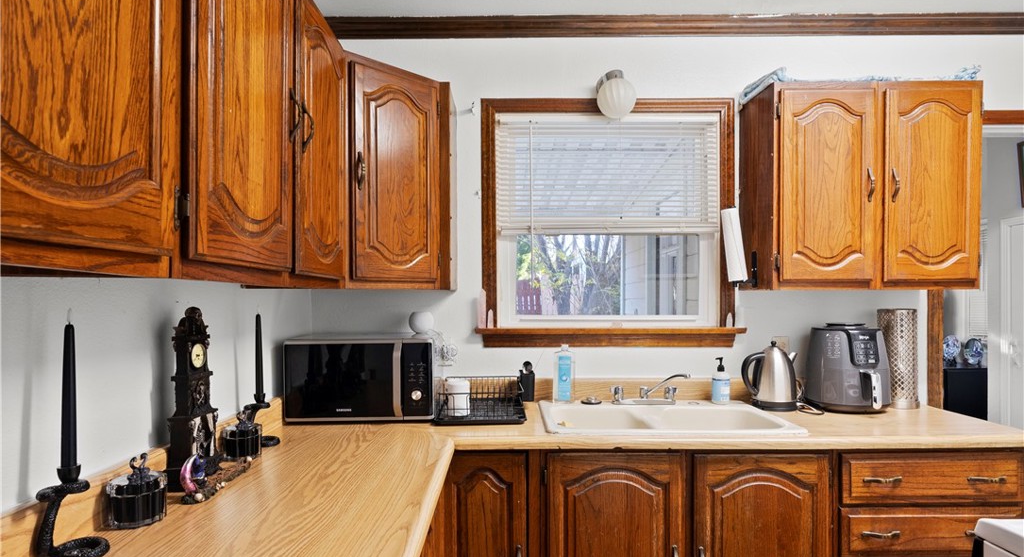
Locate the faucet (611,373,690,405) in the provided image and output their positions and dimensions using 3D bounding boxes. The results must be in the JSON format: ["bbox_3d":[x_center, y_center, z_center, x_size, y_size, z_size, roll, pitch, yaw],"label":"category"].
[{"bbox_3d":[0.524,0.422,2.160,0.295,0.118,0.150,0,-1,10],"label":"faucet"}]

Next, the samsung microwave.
[{"bbox_3d":[-0.535,0.362,2.175,0.516,0.297,0.400,0,-1,-3],"label":"samsung microwave"}]

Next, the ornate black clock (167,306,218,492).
[{"bbox_3d":[-0.743,0.274,1.335,0.068,0.413,0.110,0,-1,2],"label":"ornate black clock"}]

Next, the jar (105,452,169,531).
[{"bbox_3d":[-0.721,0.403,1.105,0.095,0.121,0.110,0,-1,0],"label":"jar"}]

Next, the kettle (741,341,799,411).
[{"bbox_3d":[1.000,0.371,2.210,0.215,0.248,0.165,0,-1,0],"label":"kettle"}]

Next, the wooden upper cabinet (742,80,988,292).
[{"bbox_3d":[1.335,-0.336,2.225,0.755,0.757,0.330,0,-1,0],"label":"wooden upper cabinet"}]

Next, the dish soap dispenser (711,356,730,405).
[{"bbox_3d":[0.812,0.389,2.210,0.071,0.182,0.064,0,-1,-23],"label":"dish soap dispenser"}]

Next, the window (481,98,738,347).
[{"bbox_3d":[0.413,-0.237,2.420,1.090,1.060,0.110,0,-1,-1],"label":"window"}]

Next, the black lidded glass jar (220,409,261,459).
[{"bbox_3d":[-0.732,0.421,1.552,0.097,0.126,0.097,0,-1,-1],"label":"black lidded glass jar"}]

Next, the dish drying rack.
[{"bbox_3d":[-0.116,0.452,2.150,0.330,0.125,0.330,0,-1,-1],"label":"dish drying rack"}]

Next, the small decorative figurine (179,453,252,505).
[{"bbox_3d":[-0.687,0.436,1.338,0.060,0.094,0.270,0,-1,0],"label":"small decorative figurine"}]

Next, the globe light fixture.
[{"bbox_3d":[0.420,-0.738,2.290,0.154,0.188,0.195,0,-1,0],"label":"globe light fixture"}]

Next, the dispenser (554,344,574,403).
[{"bbox_3d":[0.218,0.392,2.340,0.084,0.240,0.052,0,-1,0],"label":"dispenser"}]

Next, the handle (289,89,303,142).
[{"bbox_3d":[-0.493,-0.372,1.300,0.027,0.123,0.014,0,-1,-1],"label":"handle"}]

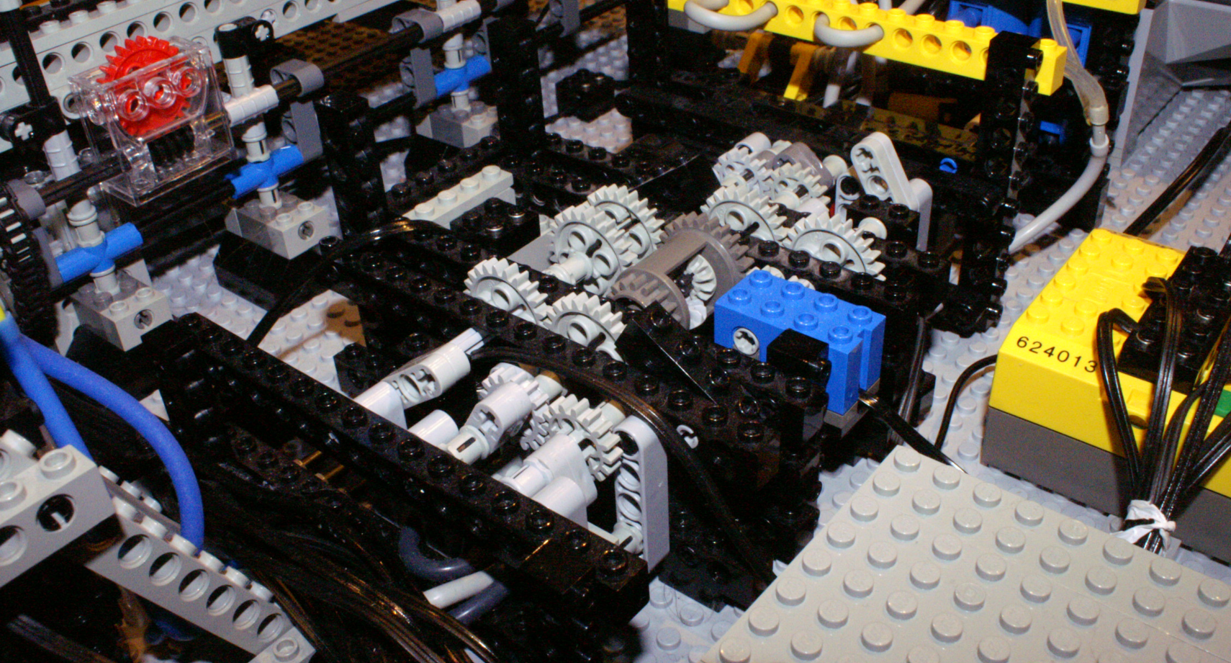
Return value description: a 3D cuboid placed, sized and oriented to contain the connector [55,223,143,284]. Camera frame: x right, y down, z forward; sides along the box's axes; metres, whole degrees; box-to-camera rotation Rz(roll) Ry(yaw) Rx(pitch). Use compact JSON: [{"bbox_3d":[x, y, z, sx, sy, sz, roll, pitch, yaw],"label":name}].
[{"bbox_3d":[-0.133,-0.020,0.290,0.008,0.009,0.024,23,43,31],"label":"connector"}]

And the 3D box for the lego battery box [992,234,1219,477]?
[{"bbox_3d":[0.134,0.015,0.253,0.082,0.040,0.056,23,43,32],"label":"lego battery box"}]

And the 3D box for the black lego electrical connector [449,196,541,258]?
[{"bbox_3d":[-0.030,-0.027,0.286,0.016,0.008,0.016,23,43,31],"label":"black lego electrical connector"}]

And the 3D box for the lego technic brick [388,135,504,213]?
[{"bbox_3d":[-0.041,-0.040,0.297,0.008,0.011,0.048,23,43,32],"label":"lego technic brick"}]

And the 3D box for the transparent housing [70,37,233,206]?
[{"bbox_3d":[-0.121,-0.055,0.296,0.017,0.033,0.032,23,43,31],"label":"transparent housing"}]

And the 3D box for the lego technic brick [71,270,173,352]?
[{"bbox_3d":[-0.138,-0.007,0.314,0.024,0.011,0.016,23,43,32],"label":"lego technic brick"}]

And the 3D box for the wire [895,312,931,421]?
[{"bbox_3d":[0.067,0.009,0.251,0.005,0.029,0.004,23,43,31],"label":"wire"}]

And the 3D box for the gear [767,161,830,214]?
[{"bbox_3d":[0.046,-0.034,0.286,0.017,0.017,0.008,23,43,32],"label":"gear"}]

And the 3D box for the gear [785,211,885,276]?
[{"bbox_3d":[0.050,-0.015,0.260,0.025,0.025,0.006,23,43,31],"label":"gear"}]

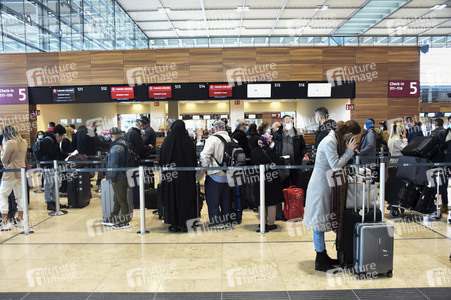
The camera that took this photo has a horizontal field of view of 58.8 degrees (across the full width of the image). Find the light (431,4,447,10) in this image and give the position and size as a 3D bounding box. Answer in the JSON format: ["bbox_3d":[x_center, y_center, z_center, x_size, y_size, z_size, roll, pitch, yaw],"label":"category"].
[{"bbox_3d":[33.747,-22.578,63.471,1.900,0.300,1.100,-1,3,0],"label":"light"}]

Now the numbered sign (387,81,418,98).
[{"bbox_3d":[6.660,-2.251,14.927,1.158,0.629,0.050,-1,3,0],"label":"numbered sign"}]

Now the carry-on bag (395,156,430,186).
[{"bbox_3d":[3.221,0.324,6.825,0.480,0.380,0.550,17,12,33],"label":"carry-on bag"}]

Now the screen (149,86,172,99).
[{"bbox_3d":[-2.426,-2.146,14.976,0.890,0.490,0.080,-1,3,0],"label":"screen"}]

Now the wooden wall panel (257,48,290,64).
[{"bbox_3d":[1.794,-3.510,15.039,1.250,0.630,0.040,-1,4,0],"label":"wooden wall panel"}]

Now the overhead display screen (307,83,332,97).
[{"bbox_3d":[3.607,-2.295,15.322,0.920,0.540,0.080,-1,3,0],"label":"overhead display screen"}]

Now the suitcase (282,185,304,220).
[{"bbox_3d":[1.172,0.879,6.853,0.300,0.570,0.220,-2,3,-20],"label":"suitcase"}]

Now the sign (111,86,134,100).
[{"bbox_3d":[-3.894,-2.150,15.190,0.890,0.510,0.090,-1,3,0],"label":"sign"}]

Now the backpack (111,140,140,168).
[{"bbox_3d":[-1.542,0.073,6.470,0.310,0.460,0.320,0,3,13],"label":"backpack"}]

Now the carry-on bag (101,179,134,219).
[{"bbox_3d":[-1.896,0.863,7.000,0.470,0.730,0.290,0,3,6],"label":"carry-on bag"}]

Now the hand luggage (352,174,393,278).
[{"bbox_3d":[1.549,0.786,4.188,0.355,1.030,0.240,-1,3,1],"label":"hand luggage"}]

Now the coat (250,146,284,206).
[{"bbox_3d":[0.666,0.409,6.350,0.420,0.950,0.500,-3,4,-33],"label":"coat"}]

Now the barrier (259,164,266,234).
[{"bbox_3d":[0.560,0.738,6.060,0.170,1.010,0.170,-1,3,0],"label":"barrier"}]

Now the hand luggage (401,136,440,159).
[{"bbox_3d":[3.291,-0.042,6.750,0.380,0.180,0.560,-39,3,0],"label":"hand luggage"}]

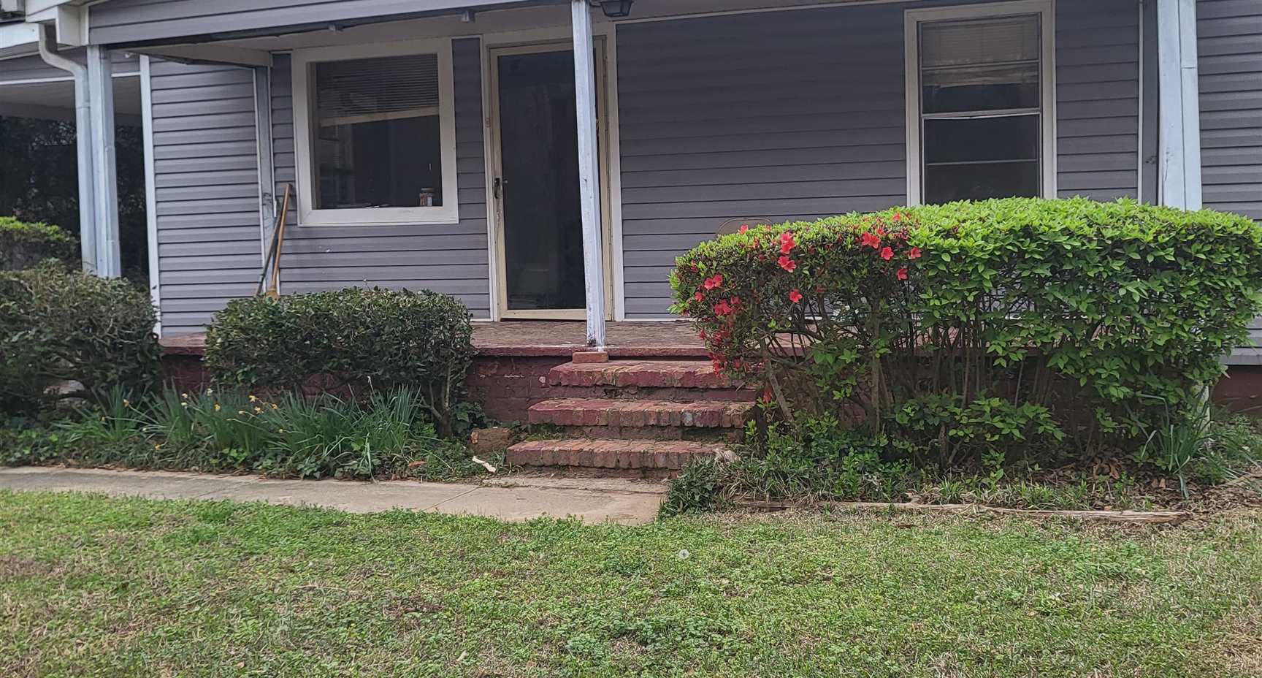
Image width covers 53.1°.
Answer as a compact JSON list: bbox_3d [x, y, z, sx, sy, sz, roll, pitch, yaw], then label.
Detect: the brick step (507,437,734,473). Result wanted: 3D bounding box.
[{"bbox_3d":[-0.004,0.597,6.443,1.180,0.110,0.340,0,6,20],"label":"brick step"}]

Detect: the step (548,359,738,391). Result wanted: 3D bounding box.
[{"bbox_3d":[0.138,0.212,6.971,1.100,0.110,0.380,0,6,20],"label":"step"}]

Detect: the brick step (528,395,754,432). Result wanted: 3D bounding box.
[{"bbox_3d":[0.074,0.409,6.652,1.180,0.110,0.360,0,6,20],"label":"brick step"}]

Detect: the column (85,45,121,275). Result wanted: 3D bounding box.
[{"bbox_3d":[-3.518,-0.951,8.429,0.100,1.970,0.100,0,6,20],"label":"column"}]

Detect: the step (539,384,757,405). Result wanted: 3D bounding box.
[{"bbox_3d":[0.103,0.297,6.876,1.150,0.120,0.340,0,6,20],"label":"step"}]

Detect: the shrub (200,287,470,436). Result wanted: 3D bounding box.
[{"bbox_3d":[-1.690,0.140,7.357,1.430,0.860,0.720,0,6,20],"label":"shrub"}]

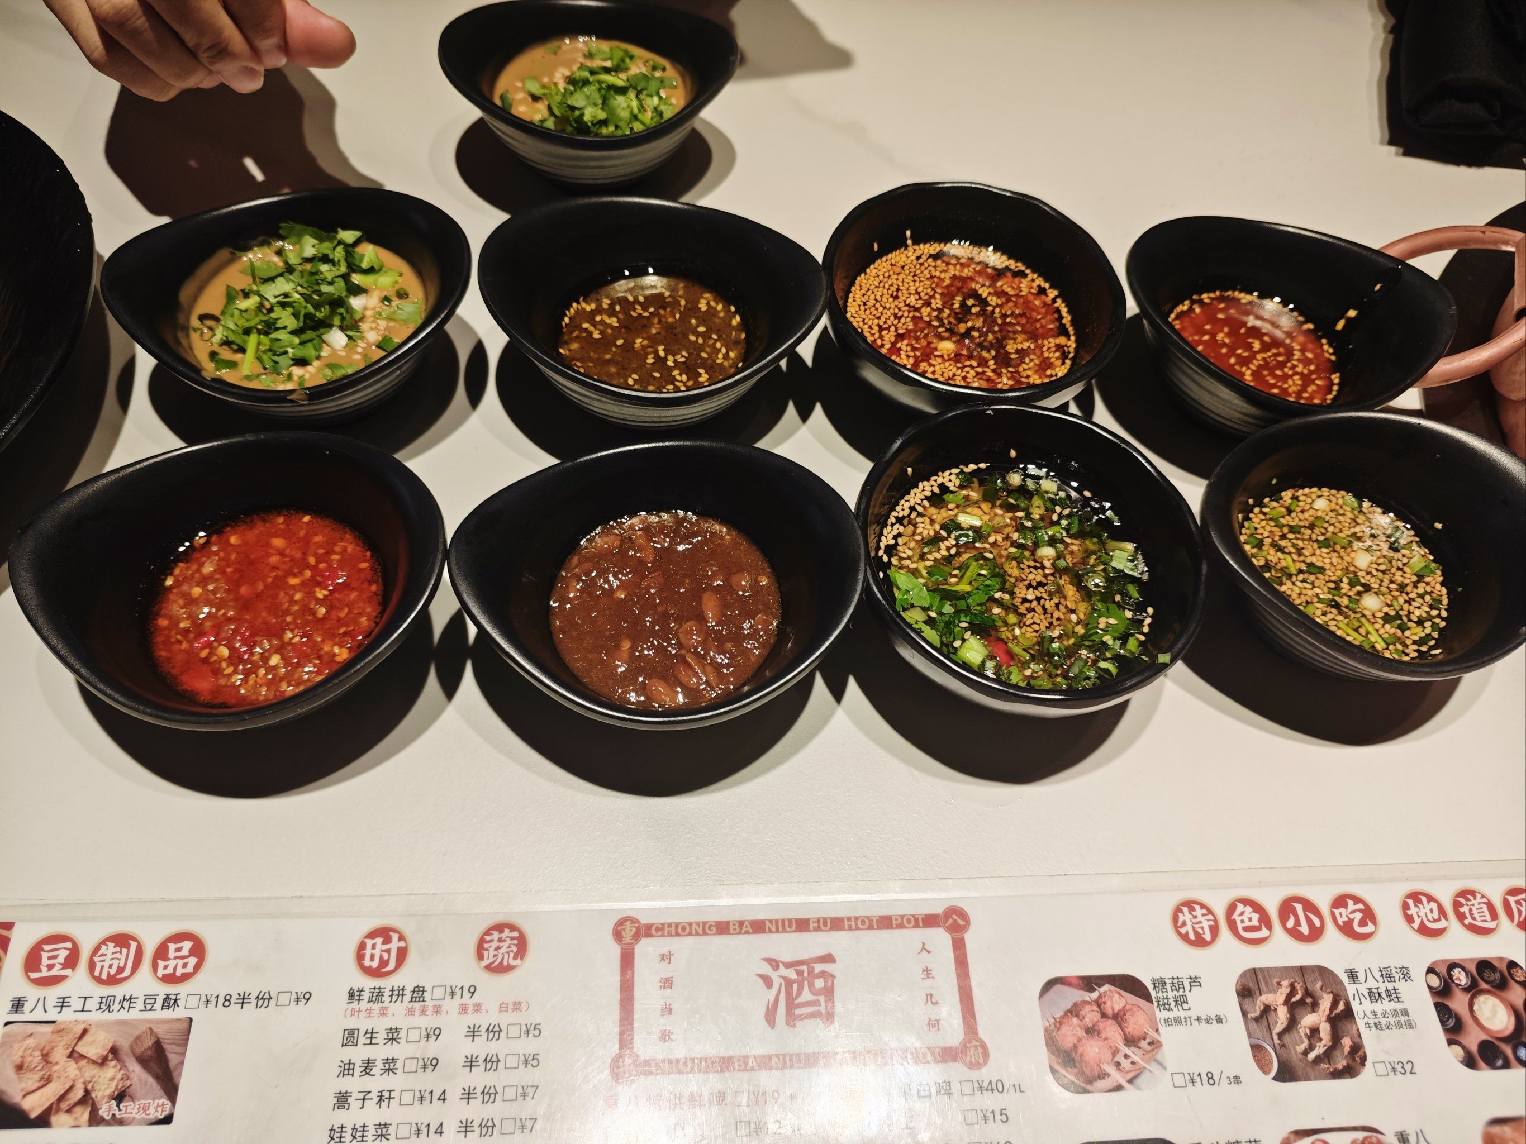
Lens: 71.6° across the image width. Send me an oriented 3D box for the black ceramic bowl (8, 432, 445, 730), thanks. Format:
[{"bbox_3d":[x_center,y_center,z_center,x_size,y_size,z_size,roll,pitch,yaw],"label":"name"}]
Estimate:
[{"bbox_3d":[-0.160,0.007,0.338,0.128,0.057,0.103,5,59,-2],"label":"black ceramic bowl"}]

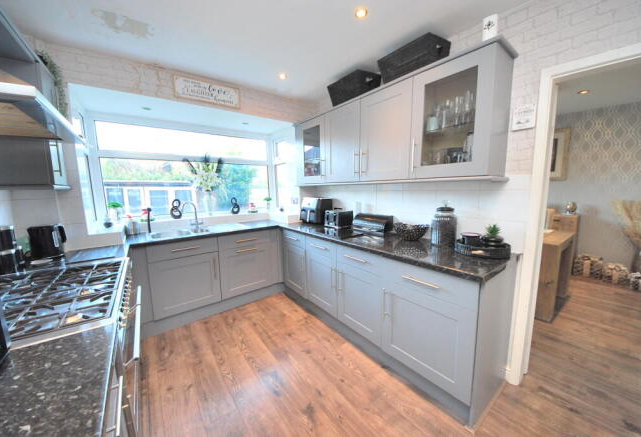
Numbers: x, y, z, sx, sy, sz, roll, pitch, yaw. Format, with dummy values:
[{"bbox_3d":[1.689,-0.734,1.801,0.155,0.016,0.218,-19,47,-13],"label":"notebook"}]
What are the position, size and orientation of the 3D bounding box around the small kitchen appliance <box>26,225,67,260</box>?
[{"bbox_3d":[-1.940,0.159,1.544,0.210,0.235,0.160,-4,8,-25],"label":"small kitchen appliance"}]

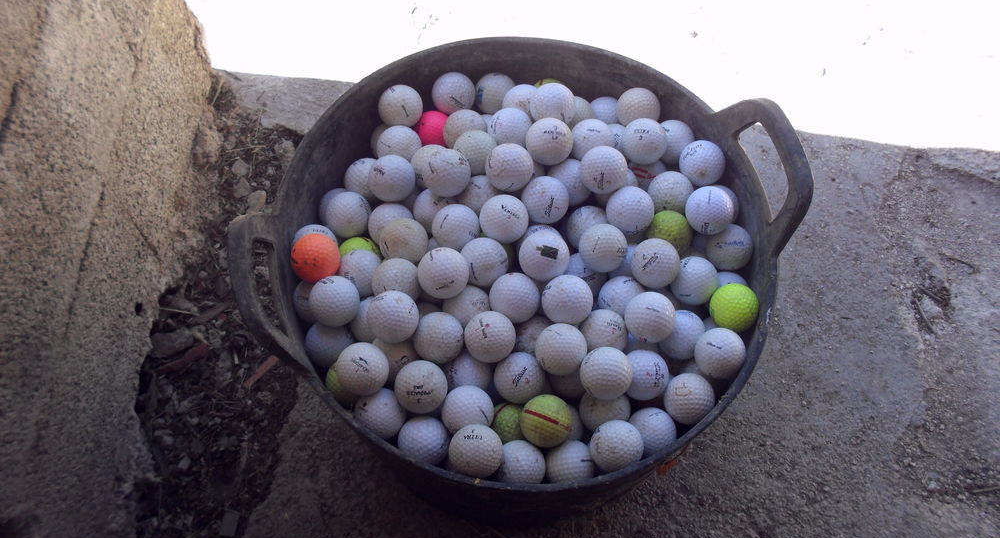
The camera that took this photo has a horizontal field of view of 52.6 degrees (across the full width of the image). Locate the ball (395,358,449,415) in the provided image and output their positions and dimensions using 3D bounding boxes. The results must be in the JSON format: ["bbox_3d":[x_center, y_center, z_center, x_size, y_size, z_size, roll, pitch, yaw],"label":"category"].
[{"bbox_3d":[-0.064,0.095,0.820,0.043,0.043,0.043,0,64,-4],"label":"ball"}]

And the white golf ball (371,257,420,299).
[{"bbox_3d":[-0.089,0.012,0.872,0.043,0.043,0.043,0,64,-4],"label":"white golf ball"}]

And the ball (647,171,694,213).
[{"bbox_3d":[0.162,-0.071,0.957,0.043,0.043,0.043,1,62,-1],"label":"ball"}]

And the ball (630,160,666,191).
[{"bbox_3d":[0.143,-0.091,0.995,0.043,0.043,0.043,1,62,-1],"label":"ball"}]

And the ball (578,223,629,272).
[{"bbox_3d":[0.091,-0.018,0.894,0.043,0.043,0.043,2,64,-3],"label":"ball"}]

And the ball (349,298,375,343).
[{"bbox_3d":[-0.111,0.046,0.890,0.043,0.043,0.043,0,65,-5],"label":"ball"}]

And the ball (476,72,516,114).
[{"bbox_3d":[-0.004,-0.179,1.036,0.043,0.043,0.043,1,62,-1],"label":"ball"}]

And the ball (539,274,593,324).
[{"bbox_3d":[0.057,0.026,0.848,0.043,0.043,0.043,1,65,-3],"label":"ball"}]

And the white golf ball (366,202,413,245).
[{"bbox_3d":[-0.101,-0.039,0.939,0.043,0.043,0.043,2,64,-3],"label":"white golf ball"}]

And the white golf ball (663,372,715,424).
[{"bbox_3d":[0.160,0.110,0.855,0.043,0.043,0.043,2,64,-3],"label":"white golf ball"}]

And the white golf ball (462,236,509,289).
[{"bbox_3d":[-0.014,-0.005,0.870,0.043,0.043,0.043,0,62,-1],"label":"white golf ball"}]

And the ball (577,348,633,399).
[{"bbox_3d":[0.087,0.086,0.829,0.043,0.043,0.043,2,64,-4],"label":"ball"}]

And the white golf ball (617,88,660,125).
[{"bbox_3d":[0.137,-0.157,0.999,0.043,0.043,0.043,1,62,-1],"label":"white golf ball"}]

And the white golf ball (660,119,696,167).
[{"bbox_3d":[0.167,-0.122,0.977,0.043,0.043,0.043,0,62,-1],"label":"white golf ball"}]

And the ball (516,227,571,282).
[{"bbox_3d":[0.037,-0.011,0.854,0.043,0.043,0.043,1,65,-3],"label":"ball"}]

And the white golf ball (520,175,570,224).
[{"bbox_3d":[0.041,-0.062,0.915,0.043,0.043,0.043,2,64,-4],"label":"white golf ball"}]

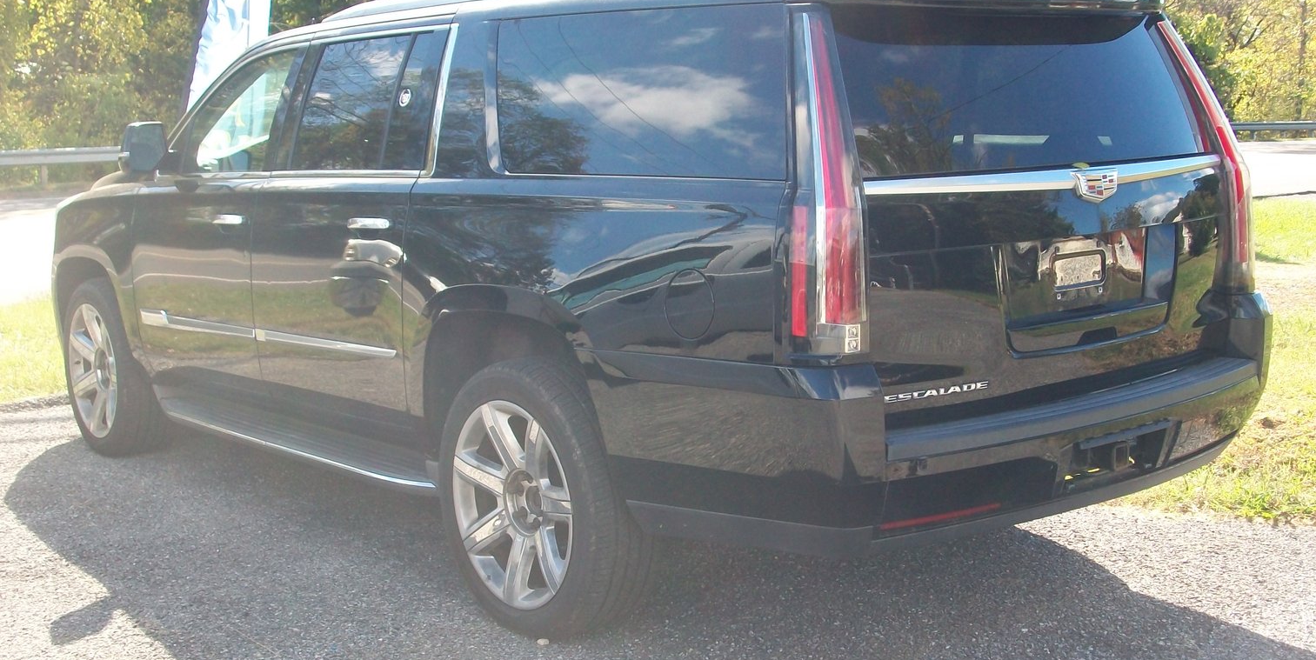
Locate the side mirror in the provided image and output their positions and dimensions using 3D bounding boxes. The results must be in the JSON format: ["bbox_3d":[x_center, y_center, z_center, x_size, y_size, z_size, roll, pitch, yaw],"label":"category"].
[{"bbox_3d":[-1.976,-0.695,6.132,0.200,0.205,0.120,-8,11,-39],"label":"side mirror"}]

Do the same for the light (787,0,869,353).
[{"bbox_3d":[0.367,-0.338,3.740,0.205,0.810,0.185,-3,2,-39],"label":"light"}]

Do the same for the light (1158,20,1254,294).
[{"bbox_3d":[1.620,-0.515,4.752,0.205,0.810,0.185,-13,8,-38],"label":"light"}]

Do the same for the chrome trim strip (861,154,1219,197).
[{"bbox_3d":[1.079,-0.402,4.144,1.490,0.055,0.100,-8,11,-39],"label":"chrome trim strip"}]

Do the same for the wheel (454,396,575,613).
[{"bbox_3d":[-0.350,0.492,4.614,0.200,0.597,0.597,-8,11,-39],"label":"wheel"}]

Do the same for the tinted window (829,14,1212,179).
[{"bbox_3d":[0.994,-0.640,4.207,1.410,0.430,0.080,-8,-11,-39],"label":"tinted window"}]

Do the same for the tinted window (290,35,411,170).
[{"bbox_3d":[-1.034,-0.749,5.324,0.050,0.454,0.666,12,-2,-40],"label":"tinted window"}]

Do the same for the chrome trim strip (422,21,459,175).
[{"bbox_3d":[-0.658,-0.699,4.859,0.030,0.477,0.085,11,-1,-39],"label":"chrome trim strip"}]

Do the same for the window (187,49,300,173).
[{"bbox_3d":[-1.568,-0.810,5.997,0.050,0.464,0.832,13,-2,-38],"label":"window"}]

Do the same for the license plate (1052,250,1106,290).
[{"bbox_3d":[1.094,-0.157,4.168,0.235,0.110,0.020,-8,5,-39],"label":"license plate"}]

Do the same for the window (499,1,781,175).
[{"bbox_3d":[-0.086,-0.621,4.190,0.050,0.459,1.250,13,-3,-41],"label":"window"}]

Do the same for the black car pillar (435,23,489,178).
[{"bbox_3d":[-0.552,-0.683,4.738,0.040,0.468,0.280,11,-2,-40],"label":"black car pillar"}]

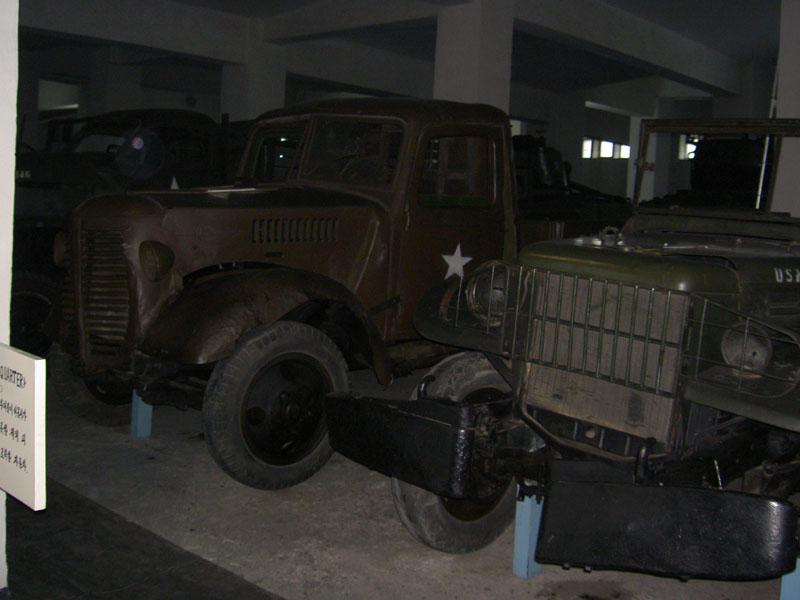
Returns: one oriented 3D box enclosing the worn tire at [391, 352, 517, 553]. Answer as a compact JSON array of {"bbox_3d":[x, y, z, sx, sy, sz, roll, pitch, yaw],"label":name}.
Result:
[{"bbox_3d":[0.308,0.651,3.862,0.180,0.870,0.870,10,11,44],"label":"worn tire"}]

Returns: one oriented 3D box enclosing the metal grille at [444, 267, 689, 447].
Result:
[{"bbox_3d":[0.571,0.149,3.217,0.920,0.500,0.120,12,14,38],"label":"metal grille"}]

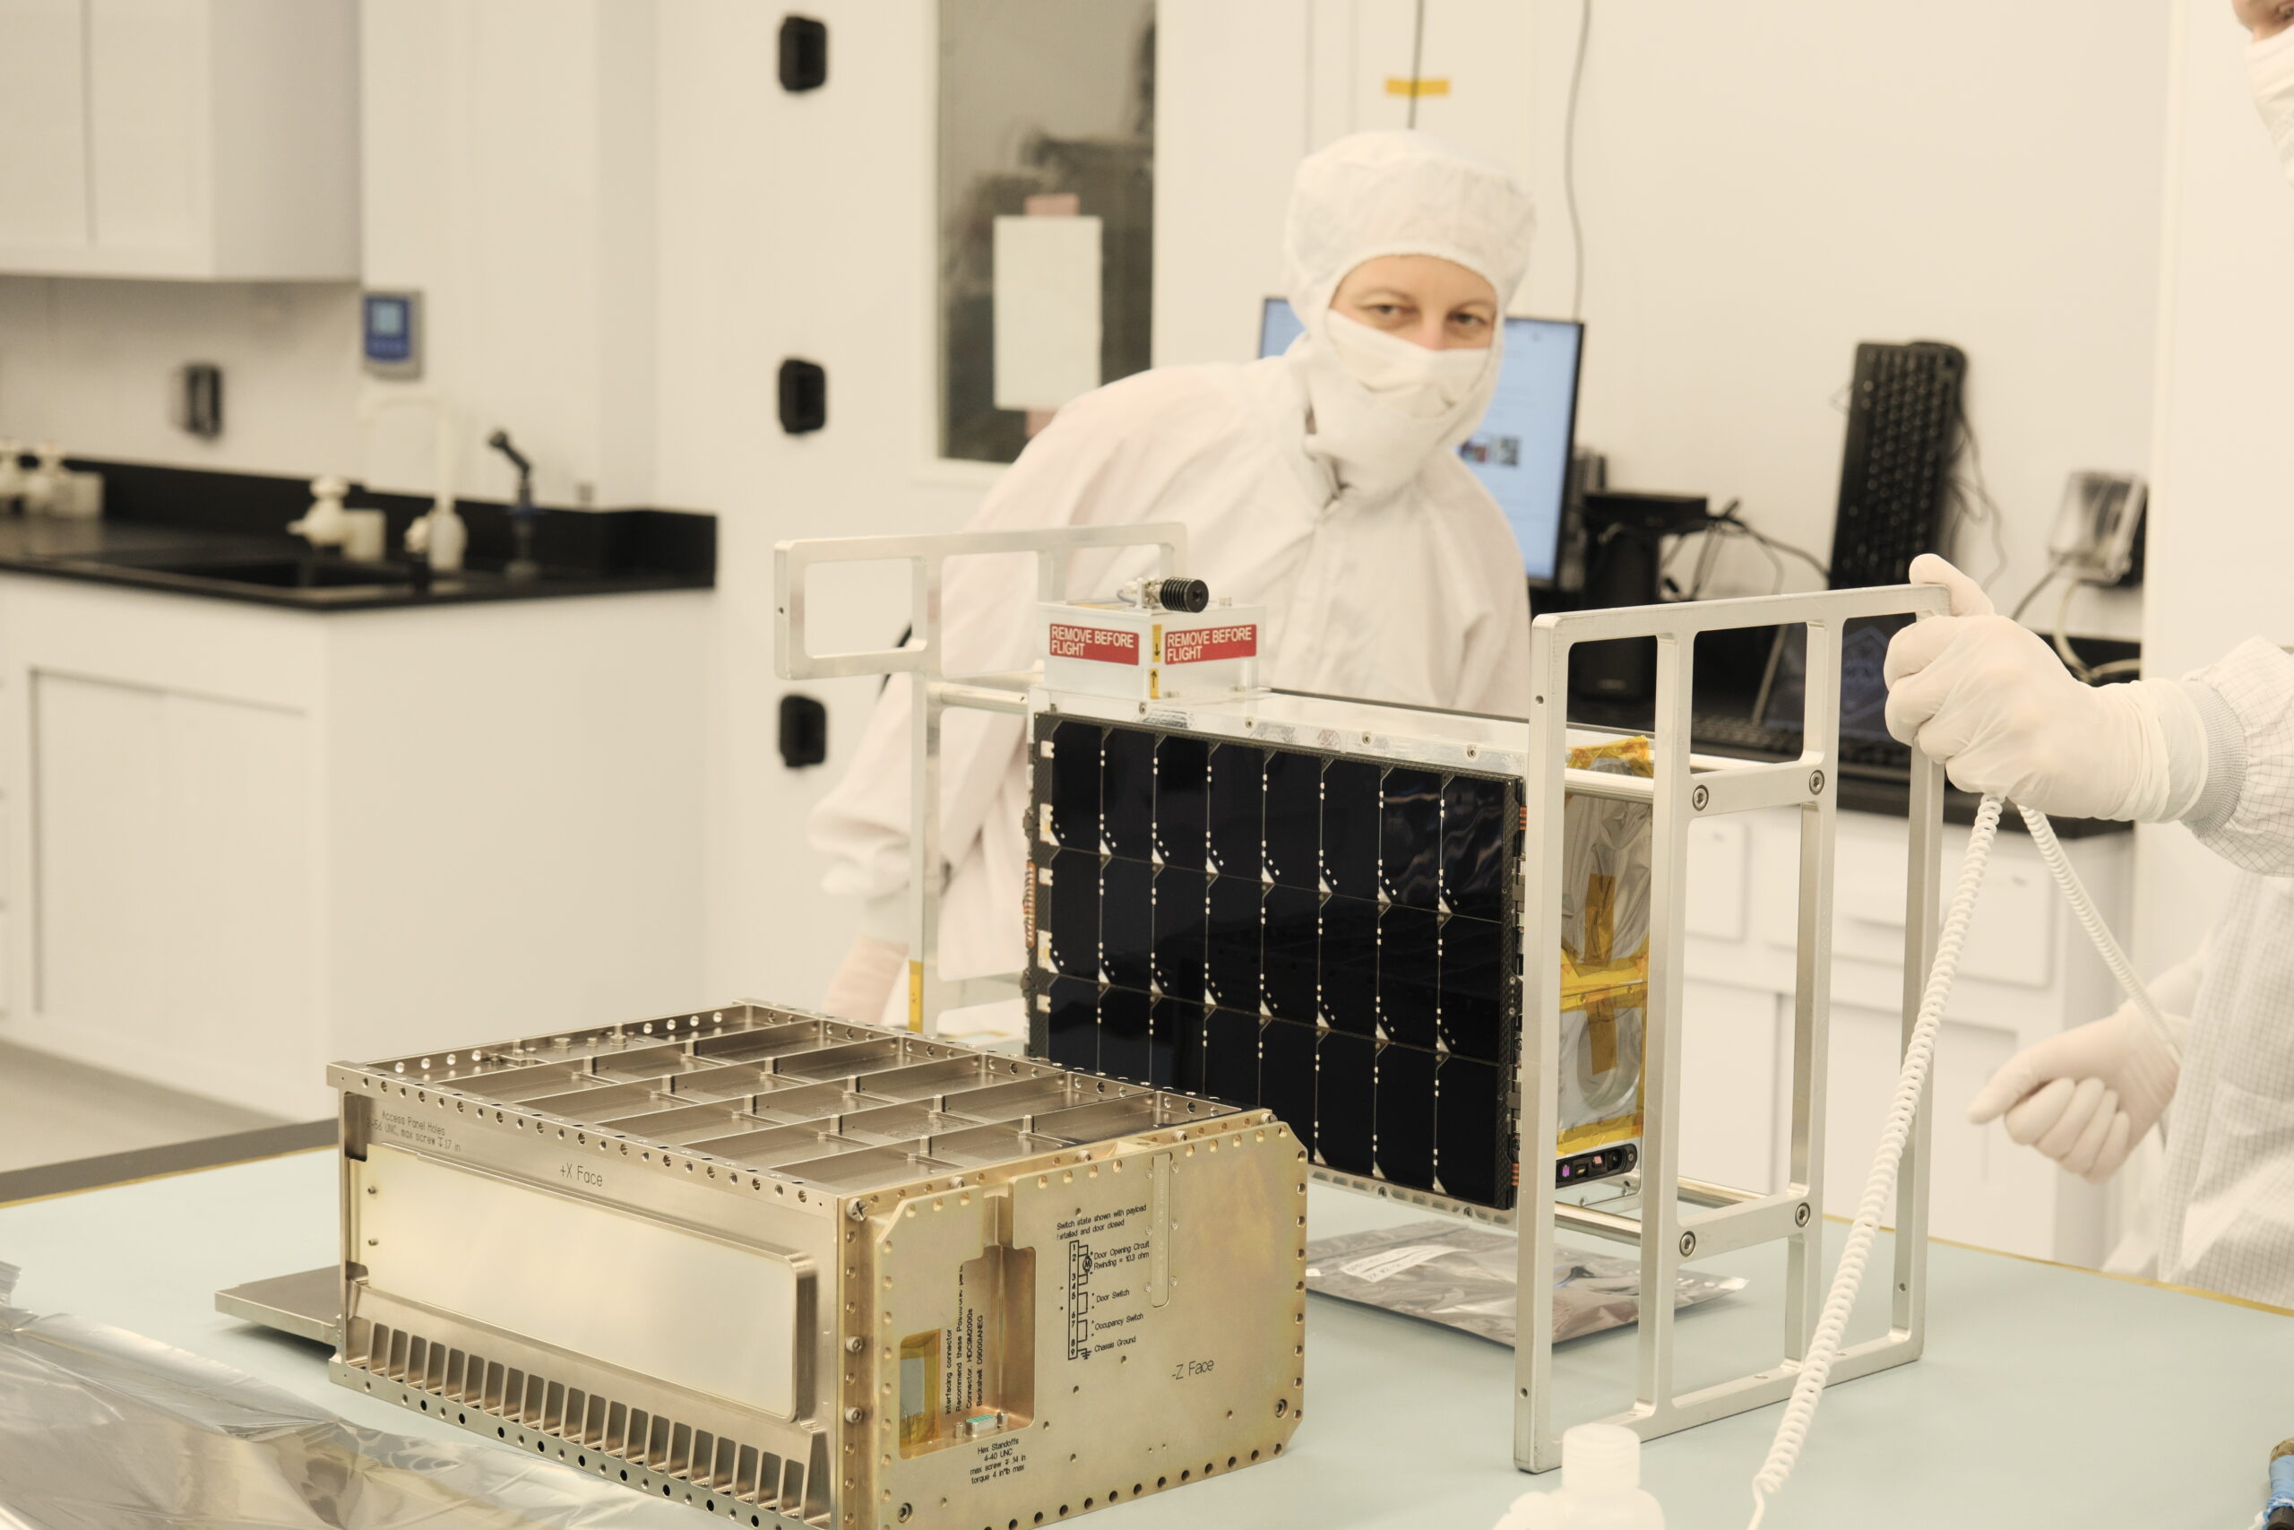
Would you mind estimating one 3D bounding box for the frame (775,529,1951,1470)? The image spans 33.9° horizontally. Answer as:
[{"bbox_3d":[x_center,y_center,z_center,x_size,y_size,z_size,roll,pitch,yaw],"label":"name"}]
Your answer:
[{"bbox_3d":[0.096,0.089,2.005,0.298,0.396,0.573,-6,10,-42],"label":"frame"}]

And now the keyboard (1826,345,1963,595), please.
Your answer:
[{"bbox_3d":[0.904,-0.284,4.558,0.026,0.447,0.152,4,3,-38],"label":"keyboard"}]

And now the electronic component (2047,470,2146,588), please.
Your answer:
[{"bbox_3d":[1.095,-0.267,4.297,0.095,0.137,0.088,-4,8,-38],"label":"electronic component"}]

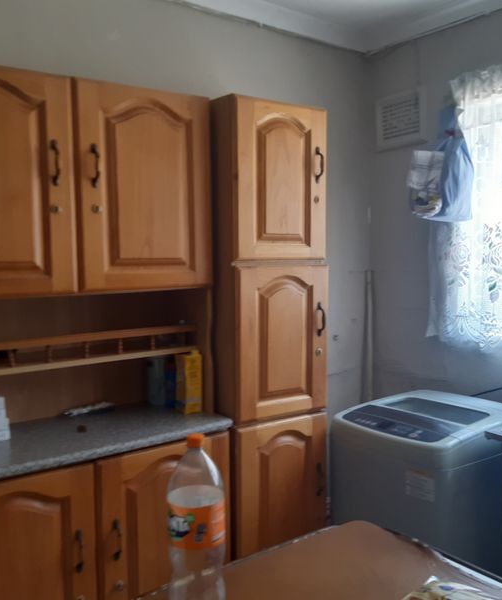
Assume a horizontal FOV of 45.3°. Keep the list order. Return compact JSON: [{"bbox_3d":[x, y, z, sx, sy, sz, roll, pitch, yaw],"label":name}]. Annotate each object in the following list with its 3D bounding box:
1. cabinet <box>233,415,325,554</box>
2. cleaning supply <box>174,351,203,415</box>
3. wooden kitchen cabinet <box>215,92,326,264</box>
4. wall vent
[{"bbox_3d":[0.007,0.826,2.215,0.370,0.877,0.405,-4,5,-35],"label":"cabinet"},{"bbox_3d":[-0.214,0.266,1.990,0.055,0.205,0.092,-4,5,-35],"label":"cleaning supply"},{"bbox_3d":[-0.004,-0.394,2.123,0.367,0.509,0.405,-4,5,-35],"label":"wooden kitchen cabinet"},{"bbox_3d":[0.631,-0.769,2.556,0.021,0.214,0.257,-4,5,-35],"label":"wall vent"}]

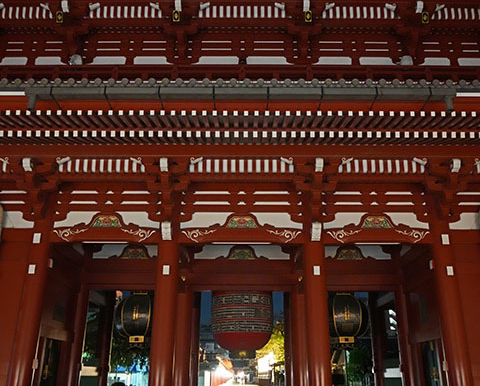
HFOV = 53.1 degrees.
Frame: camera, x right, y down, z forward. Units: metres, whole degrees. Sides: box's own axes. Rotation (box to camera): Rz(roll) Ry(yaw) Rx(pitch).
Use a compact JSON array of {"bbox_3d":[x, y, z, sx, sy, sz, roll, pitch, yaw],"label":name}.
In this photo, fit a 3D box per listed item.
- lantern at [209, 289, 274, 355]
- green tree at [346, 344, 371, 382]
[{"bbox_3d":[0.093,5.299,20.922,2.680,3.650,2.680,0,-21,0],"label":"lantern"},{"bbox_3d":[10.075,14.660,40.366,2.400,3.600,2.400,0,-21,0],"label":"green tree"}]

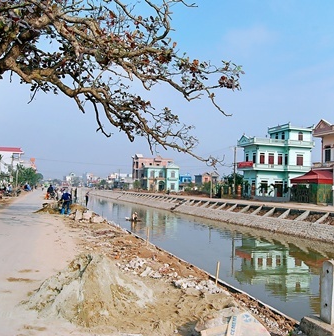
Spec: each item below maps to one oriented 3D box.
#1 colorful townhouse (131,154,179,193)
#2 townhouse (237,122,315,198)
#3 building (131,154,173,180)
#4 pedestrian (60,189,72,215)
[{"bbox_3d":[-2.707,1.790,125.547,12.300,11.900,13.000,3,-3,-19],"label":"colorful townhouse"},{"bbox_3d":[17.374,-0.909,59.166,10.600,11.650,5.700,3,-3,-19],"label":"townhouse"},{"bbox_3d":[-5.914,1.888,139.153,14.500,12.900,6.200,3,-3,-19],"label":"building"},{"bbox_3d":[-5.724,1.889,21.200,0.550,1.480,0.580,-1,-4,41],"label":"pedestrian"}]

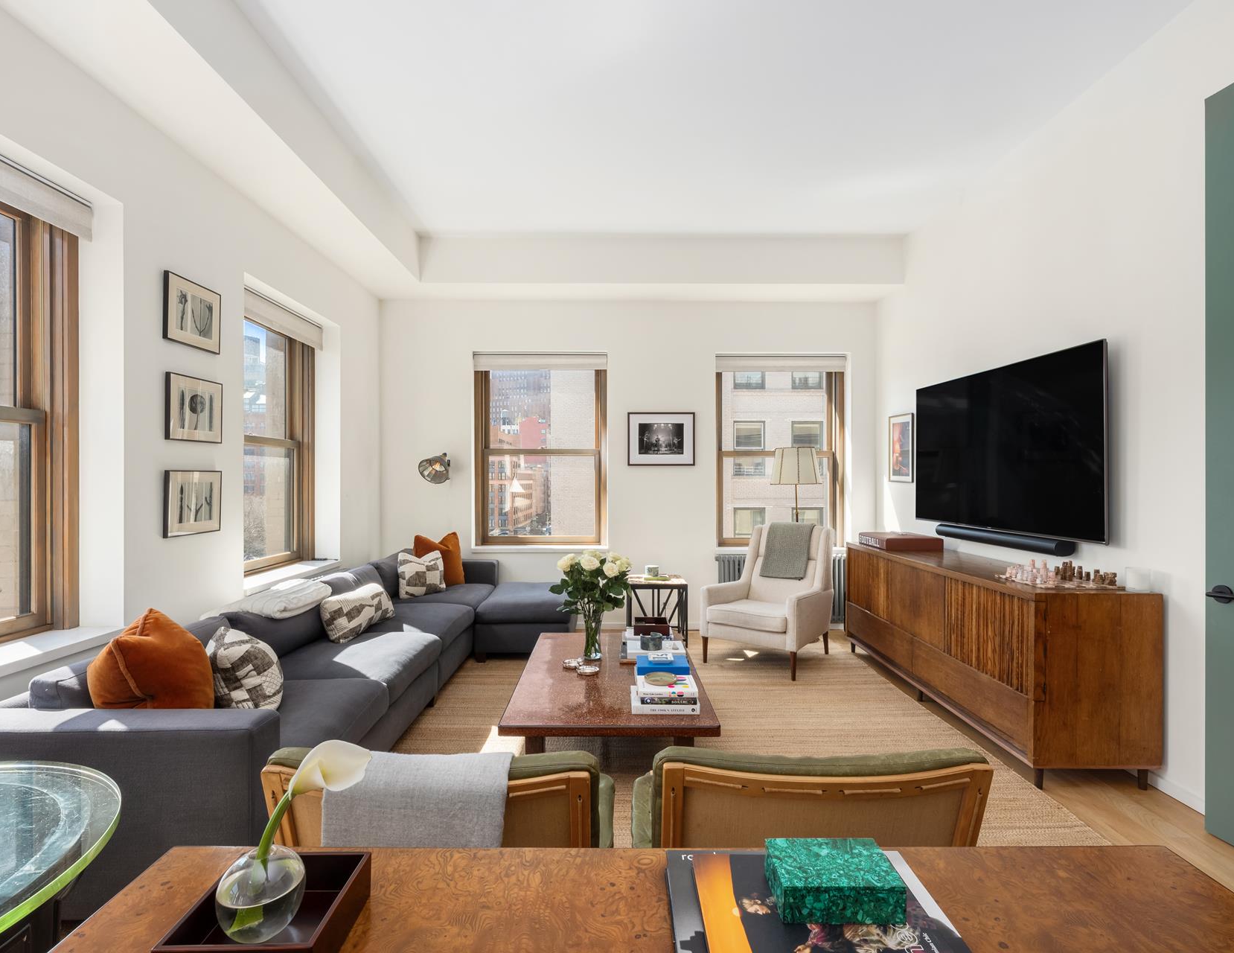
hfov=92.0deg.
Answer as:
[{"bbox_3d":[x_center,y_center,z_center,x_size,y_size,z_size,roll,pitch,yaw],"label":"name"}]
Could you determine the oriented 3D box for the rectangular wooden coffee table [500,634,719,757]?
[{"bbox_3d":[-0.030,1.195,3.060,0.885,0.420,1.400,0,0,0],"label":"rectangular wooden coffee table"}]

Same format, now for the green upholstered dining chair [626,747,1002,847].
[{"bbox_3d":[0.465,1.000,1.690,0.830,0.790,0.800,0,0,1],"label":"green upholstered dining chair"}]

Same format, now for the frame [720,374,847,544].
[{"bbox_3d":[1.540,-0.200,5.670,1.220,1.720,0.120,0,0,0],"label":"frame"}]

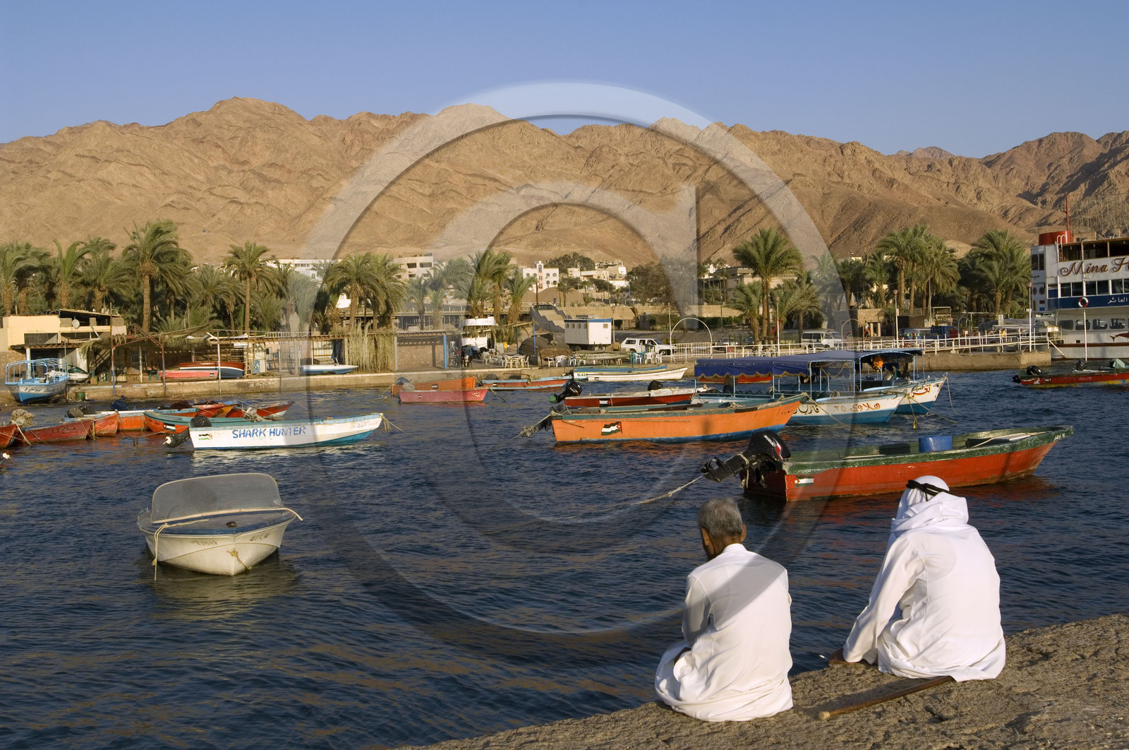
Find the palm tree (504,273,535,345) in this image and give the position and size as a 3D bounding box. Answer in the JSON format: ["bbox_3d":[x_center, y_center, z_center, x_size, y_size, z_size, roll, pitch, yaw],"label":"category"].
[{"bbox_3d":[-3.537,-4.935,96.897,3.000,6.200,3.000,0,2,0],"label":"palm tree"}]

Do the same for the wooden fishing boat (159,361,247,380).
[{"bbox_3d":[-28.787,-0.350,97.000,6.800,1.450,2.100,-2,1,0],"label":"wooden fishing boat"}]

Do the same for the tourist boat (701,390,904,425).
[{"bbox_3d":[6.488,0.844,34.300,5.900,1.150,1.750,-1,2,17],"label":"tourist boat"}]

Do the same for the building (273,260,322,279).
[{"bbox_3d":[-87.082,-32.934,399.208,18.000,8.500,12.000,0,2,0],"label":"building"}]

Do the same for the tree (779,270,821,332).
[{"bbox_3d":[27.531,-7.793,142.000,5.332,8.715,5.332,-1,2,0],"label":"tree"}]

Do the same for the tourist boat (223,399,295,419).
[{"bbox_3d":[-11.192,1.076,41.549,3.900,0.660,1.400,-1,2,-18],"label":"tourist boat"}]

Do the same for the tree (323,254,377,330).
[{"bbox_3d":[-16.494,-5.297,93.885,4.400,7.900,4.400,0,2,0],"label":"tree"}]

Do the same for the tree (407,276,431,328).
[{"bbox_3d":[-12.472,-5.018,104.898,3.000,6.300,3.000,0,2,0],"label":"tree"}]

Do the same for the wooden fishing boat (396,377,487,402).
[{"bbox_3d":[-4.983,0.766,50.943,3.850,0.850,1.450,-1,2,-3],"label":"wooden fishing boat"}]

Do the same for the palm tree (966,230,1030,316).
[{"bbox_3d":[48.621,-10.535,137.000,7.200,11.600,7.000,-2,1,0],"label":"palm tree"}]

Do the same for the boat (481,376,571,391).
[{"bbox_3d":[-2.230,0.461,71.000,5.200,0.900,1.600,-2,2,6],"label":"boat"}]

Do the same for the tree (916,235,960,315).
[{"bbox_3d":[47.399,-12.367,155.000,5.600,10.800,5.600,-2,2,0],"label":"tree"}]

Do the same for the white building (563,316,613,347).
[{"bbox_3d":[2.476,-4.448,127.000,2.600,3.000,5.000,-3,2,-27],"label":"white building"}]

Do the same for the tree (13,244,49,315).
[{"bbox_3d":[-47.219,-6.512,108.000,4.800,10.000,4.800,-2,1,0],"label":"tree"}]

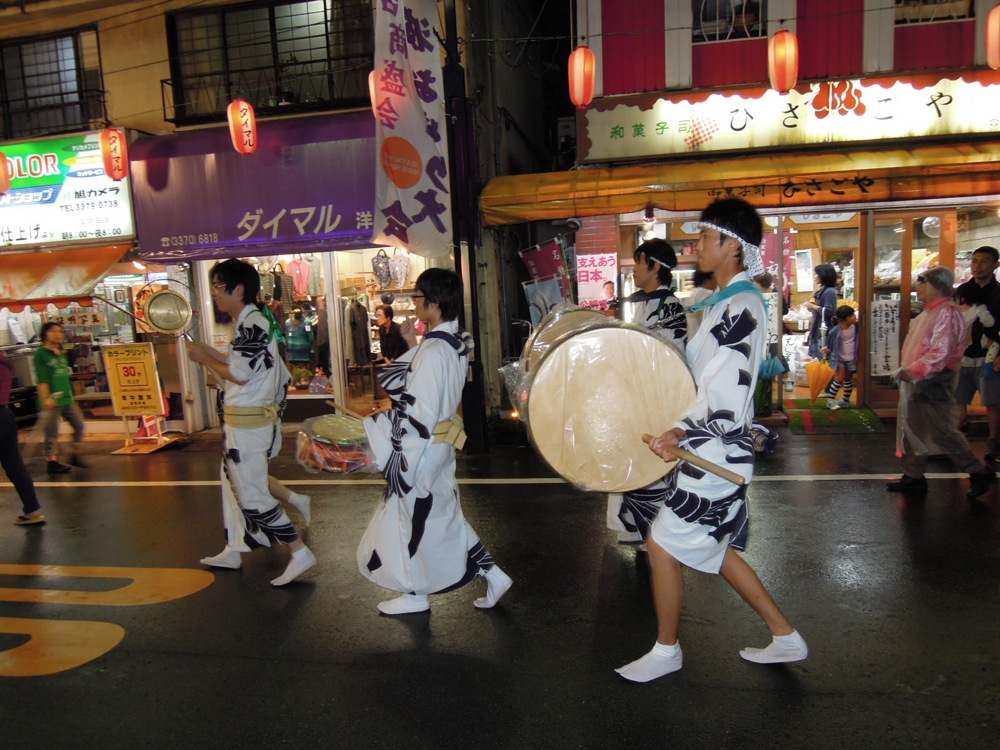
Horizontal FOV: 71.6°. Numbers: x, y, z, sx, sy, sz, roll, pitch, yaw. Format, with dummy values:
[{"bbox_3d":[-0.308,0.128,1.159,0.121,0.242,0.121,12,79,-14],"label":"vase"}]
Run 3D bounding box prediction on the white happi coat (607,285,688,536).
[{"bbox_3d":[0.825,0.179,3.794,0.500,1.350,0.560,-2,7,9],"label":"white happi coat"}]

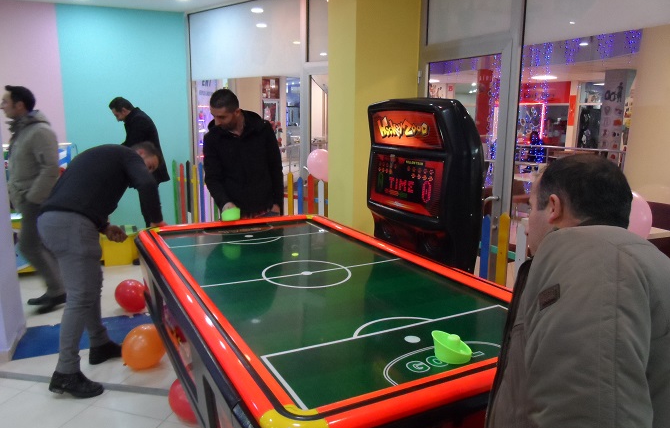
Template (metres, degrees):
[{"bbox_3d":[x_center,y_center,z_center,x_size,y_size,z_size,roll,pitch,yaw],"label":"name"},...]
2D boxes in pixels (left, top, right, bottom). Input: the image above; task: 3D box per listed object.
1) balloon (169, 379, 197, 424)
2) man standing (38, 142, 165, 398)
[{"bbox_3d":[-0.698,0.926,2.353,0.265,0.265,0.265,1,10,0],"label":"balloon"},{"bbox_3d":[-1.384,0.267,2.785,0.730,1.390,0.540,-5,12,-30],"label":"man standing"}]

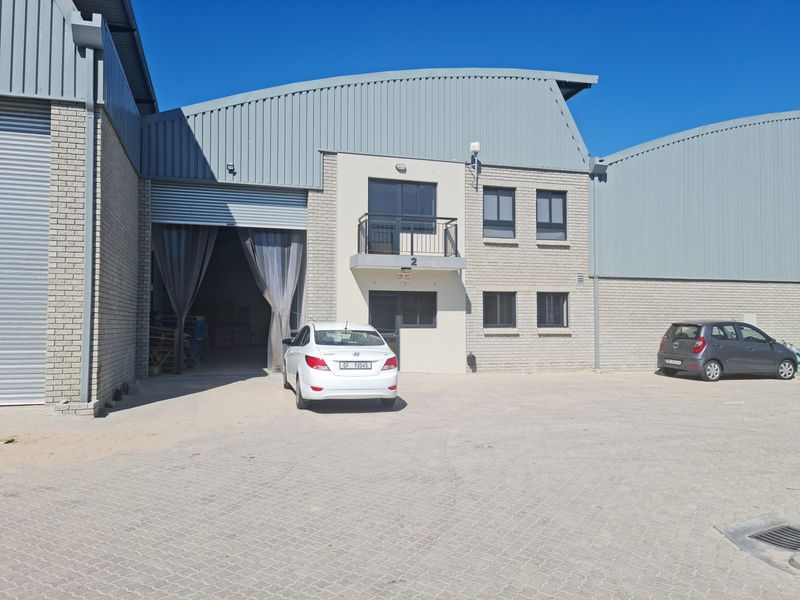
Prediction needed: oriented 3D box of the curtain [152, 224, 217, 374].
[{"bbox_3d":[-5.152,-0.020,14.950,1.450,3.589,0.300,1,-2,-17],"label":"curtain"}]

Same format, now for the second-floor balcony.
[{"bbox_3d":[0.214,-1.429,15.865,2.832,1.280,0.850,1,-2,-17],"label":"second-floor balcony"}]

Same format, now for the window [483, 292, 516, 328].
[{"bbox_3d":[2.758,0.273,17.143,0.998,0.992,0.120,1,-2,-17],"label":"window"}]

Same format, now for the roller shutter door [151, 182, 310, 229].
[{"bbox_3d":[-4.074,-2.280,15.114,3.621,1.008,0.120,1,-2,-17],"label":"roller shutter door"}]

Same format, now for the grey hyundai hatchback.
[{"bbox_3d":[8.766,1.319,16.583,3.570,1.530,1.620,1,-2,-16],"label":"grey hyundai hatchback"}]

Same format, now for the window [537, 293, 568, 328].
[{"bbox_3d":[4.337,0.286,17.639,0.995,1.009,0.120,1,-2,-17],"label":"window"}]

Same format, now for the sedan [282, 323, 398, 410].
[{"bbox_3d":[-1.314,1.172,12.291,1.740,1.460,4.370,1,0,-16],"label":"sedan"}]

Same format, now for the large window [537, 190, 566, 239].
[{"bbox_3d":[4.330,-2.398,17.716,0.974,1.423,0.120,1,-2,-17],"label":"large window"}]

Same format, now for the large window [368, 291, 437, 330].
[{"bbox_3d":[0.100,0.257,16.309,1.869,1.001,0.120,1,-2,-17],"label":"large window"}]

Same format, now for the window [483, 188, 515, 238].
[{"bbox_3d":[2.758,-2.407,17.222,0.975,1.425,0.120,1,-2,-17],"label":"window"}]

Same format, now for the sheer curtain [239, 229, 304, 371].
[{"bbox_3d":[-3.181,-0.018,15.569,1.597,3.618,0.300,1,-2,-17],"label":"sheer curtain"}]

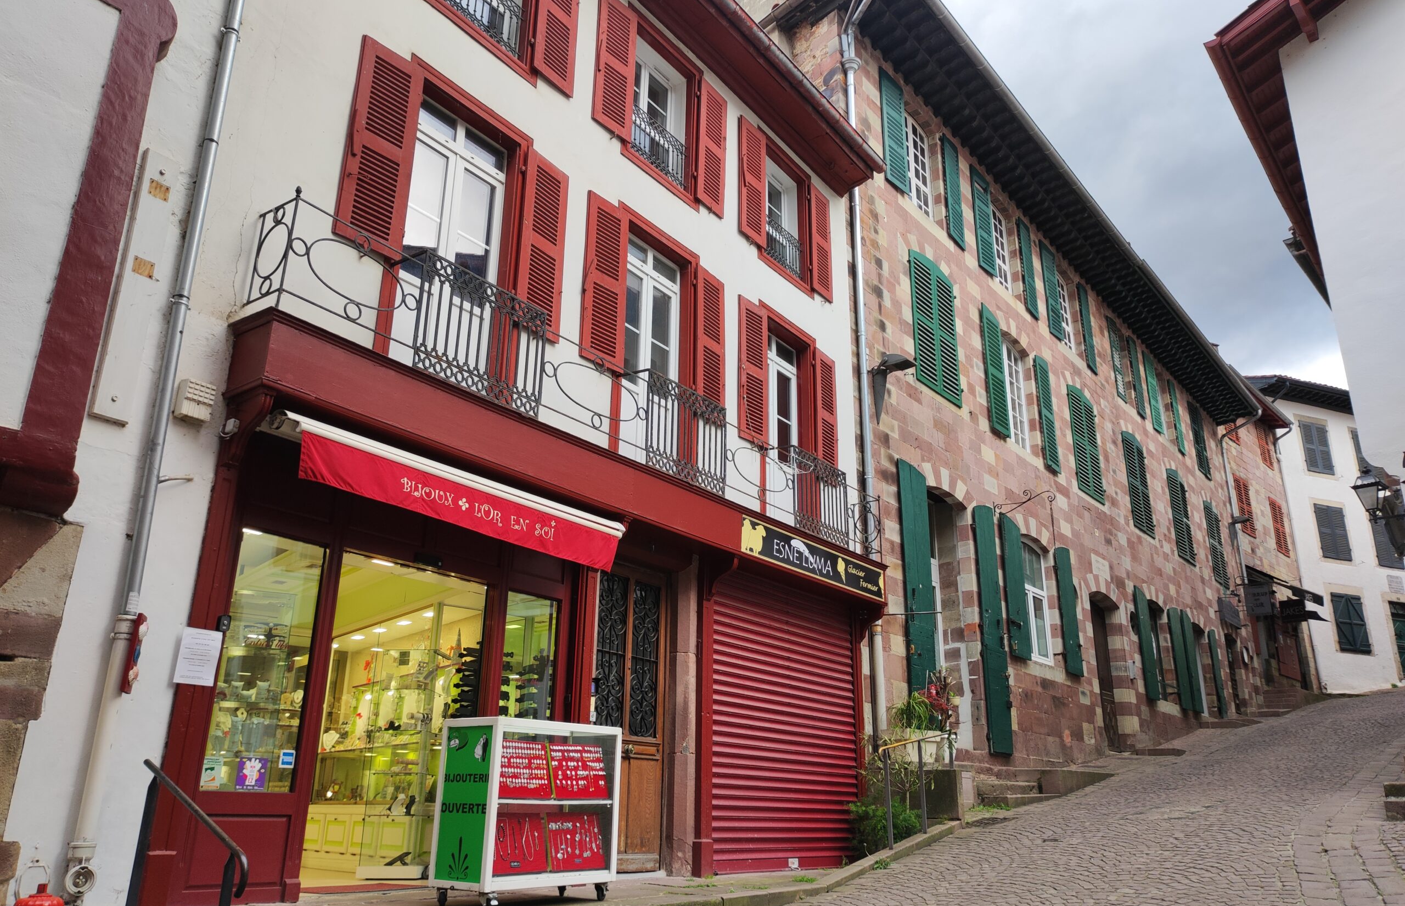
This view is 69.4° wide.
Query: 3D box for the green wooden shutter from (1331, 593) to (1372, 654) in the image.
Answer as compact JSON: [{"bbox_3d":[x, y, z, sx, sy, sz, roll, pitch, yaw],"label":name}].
[{"bbox_3d":[22.052,5.779,34.456,1.392,1.960,0.060,8,-21,-19],"label":"green wooden shutter"}]

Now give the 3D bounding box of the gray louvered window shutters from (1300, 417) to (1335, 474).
[{"bbox_3d":[21.697,-0.167,35.770,1.380,1.900,0.100,8,-21,-21],"label":"gray louvered window shutters"}]

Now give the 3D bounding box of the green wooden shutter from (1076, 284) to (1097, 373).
[{"bbox_3d":[8.799,-2.878,23.187,0.060,2.230,0.690,-15,-25,37],"label":"green wooden shutter"}]

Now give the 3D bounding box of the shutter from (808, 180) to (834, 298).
[{"bbox_3d":[1.547,-2.773,13.193,0.050,1.570,0.500,-13,-23,34],"label":"shutter"}]

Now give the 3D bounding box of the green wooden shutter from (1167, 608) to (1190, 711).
[{"bbox_3d":[10.694,4.574,22.667,0.050,2.250,0.770,-14,-24,37],"label":"green wooden shutter"}]

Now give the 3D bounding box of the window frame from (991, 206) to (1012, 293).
[{"bbox_3d":[5.534,-3.964,19.174,0.080,1.740,1.240,-15,-25,37],"label":"window frame"}]

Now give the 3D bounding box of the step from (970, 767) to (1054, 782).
[{"bbox_3d":[4.268,4.405,13.908,1.200,0.180,0.400,-5,-20,17],"label":"step"}]

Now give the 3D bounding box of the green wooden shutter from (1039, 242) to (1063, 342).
[{"bbox_3d":[6.572,-3.014,19.060,0.050,1.930,0.636,-15,-25,37],"label":"green wooden shutter"}]

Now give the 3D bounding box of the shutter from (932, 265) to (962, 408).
[{"bbox_3d":[3.861,-1.852,15.967,0.060,2.266,0.668,-15,-25,37],"label":"shutter"}]

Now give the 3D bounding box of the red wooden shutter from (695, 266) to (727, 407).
[{"bbox_3d":[0.101,-1.167,11.103,0.055,1.770,0.555,-14,-24,34],"label":"red wooden shutter"}]

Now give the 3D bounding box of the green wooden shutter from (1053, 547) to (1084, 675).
[{"bbox_3d":[6.393,2.717,17.682,0.050,2.230,0.750,-14,-24,37],"label":"green wooden shutter"}]

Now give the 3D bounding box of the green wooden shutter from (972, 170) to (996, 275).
[{"bbox_3d":[5.024,-4.110,18.071,0.060,2.017,0.637,-18,-27,41],"label":"green wooden shutter"}]

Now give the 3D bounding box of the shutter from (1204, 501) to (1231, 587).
[{"bbox_3d":[12.984,2.339,25.621,0.050,2.070,1.346,-15,-25,37],"label":"shutter"}]

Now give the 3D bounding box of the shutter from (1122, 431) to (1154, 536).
[{"bbox_3d":[9.720,0.723,22.586,0.060,2.191,1.417,-15,-25,37],"label":"shutter"}]

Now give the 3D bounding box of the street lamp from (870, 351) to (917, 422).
[{"bbox_3d":[2.530,-0.879,13.427,0.580,1.002,0.300,-14,-24,37],"label":"street lamp"}]

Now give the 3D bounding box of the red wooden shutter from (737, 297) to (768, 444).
[{"bbox_3d":[0.560,-0.882,11.073,0.050,1.664,0.527,-16,-26,38],"label":"red wooden shutter"}]

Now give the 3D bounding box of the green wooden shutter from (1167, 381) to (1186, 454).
[{"bbox_3d":[13.212,-0.997,28.237,0.060,2.240,0.700,-15,-25,37],"label":"green wooden shutter"}]

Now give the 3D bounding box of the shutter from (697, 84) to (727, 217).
[{"bbox_3d":[0.128,-3.627,11.989,0.055,1.680,0.555,-14,-24,34],"label":"shutter"}]

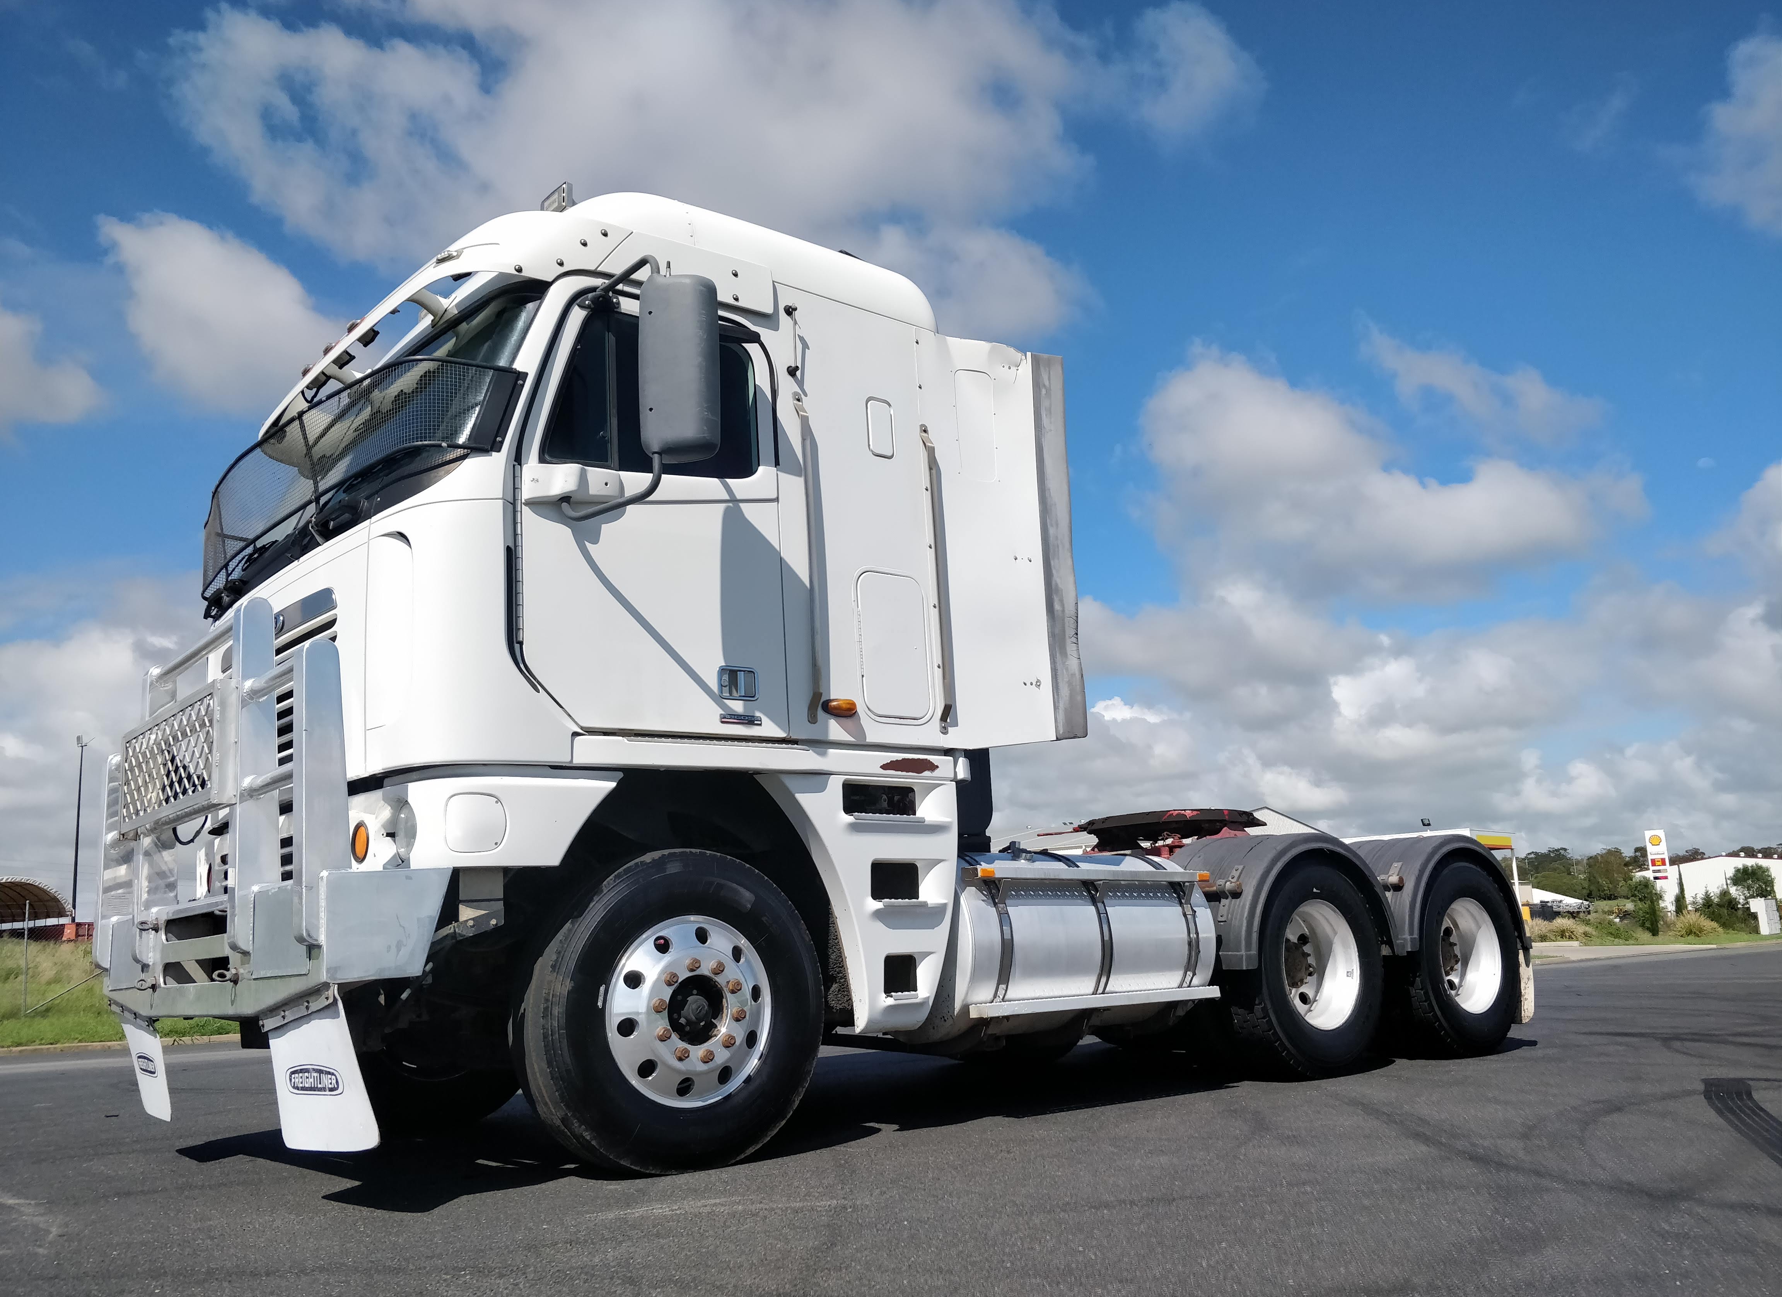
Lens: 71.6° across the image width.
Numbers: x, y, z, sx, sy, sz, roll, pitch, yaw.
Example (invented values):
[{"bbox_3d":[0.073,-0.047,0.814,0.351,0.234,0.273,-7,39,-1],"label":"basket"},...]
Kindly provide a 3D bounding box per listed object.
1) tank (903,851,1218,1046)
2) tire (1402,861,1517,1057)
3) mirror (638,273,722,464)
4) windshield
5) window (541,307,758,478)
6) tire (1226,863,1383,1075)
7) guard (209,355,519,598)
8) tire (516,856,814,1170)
[{"bbox_3d":[0.673,1.291,5.513,1.550,0.720,0.740,7,-16,-36],"label":"tank"},{"bbox_3d":[3.068,1.677,6.765,1.020,1.020,0.280,7,-16,-36],"label":"tire"},{"bbox_3d":[-0.717,-0.969,4.277,0.240,0.600,0.130,-9,-15,27],"label":"mirror"},{"bbox_3d":[-2.093,-0.704,4.896,0.480,0.860,2.100,25,-27,-36],"label":"windshield"},{"bbox_3d":[-0.855,-0.924,4.494,0.850,0.670,0.060,7,-16,-36],"label":"window"},{"bbox_3d":[1.992,1.536,5.988,1.020,1.020,0.280,7,-16,-36],"label":"tire"},{"bbox_3d":[-2.192,-0.562,4.784,0.520,0.430,2.120,9,-17,-40],"label":"guard"},{"bbox_3d":[-0.713,1.196,4.101,1.020,1.020,0.280,7,-16,-36],"label":"tire"}]

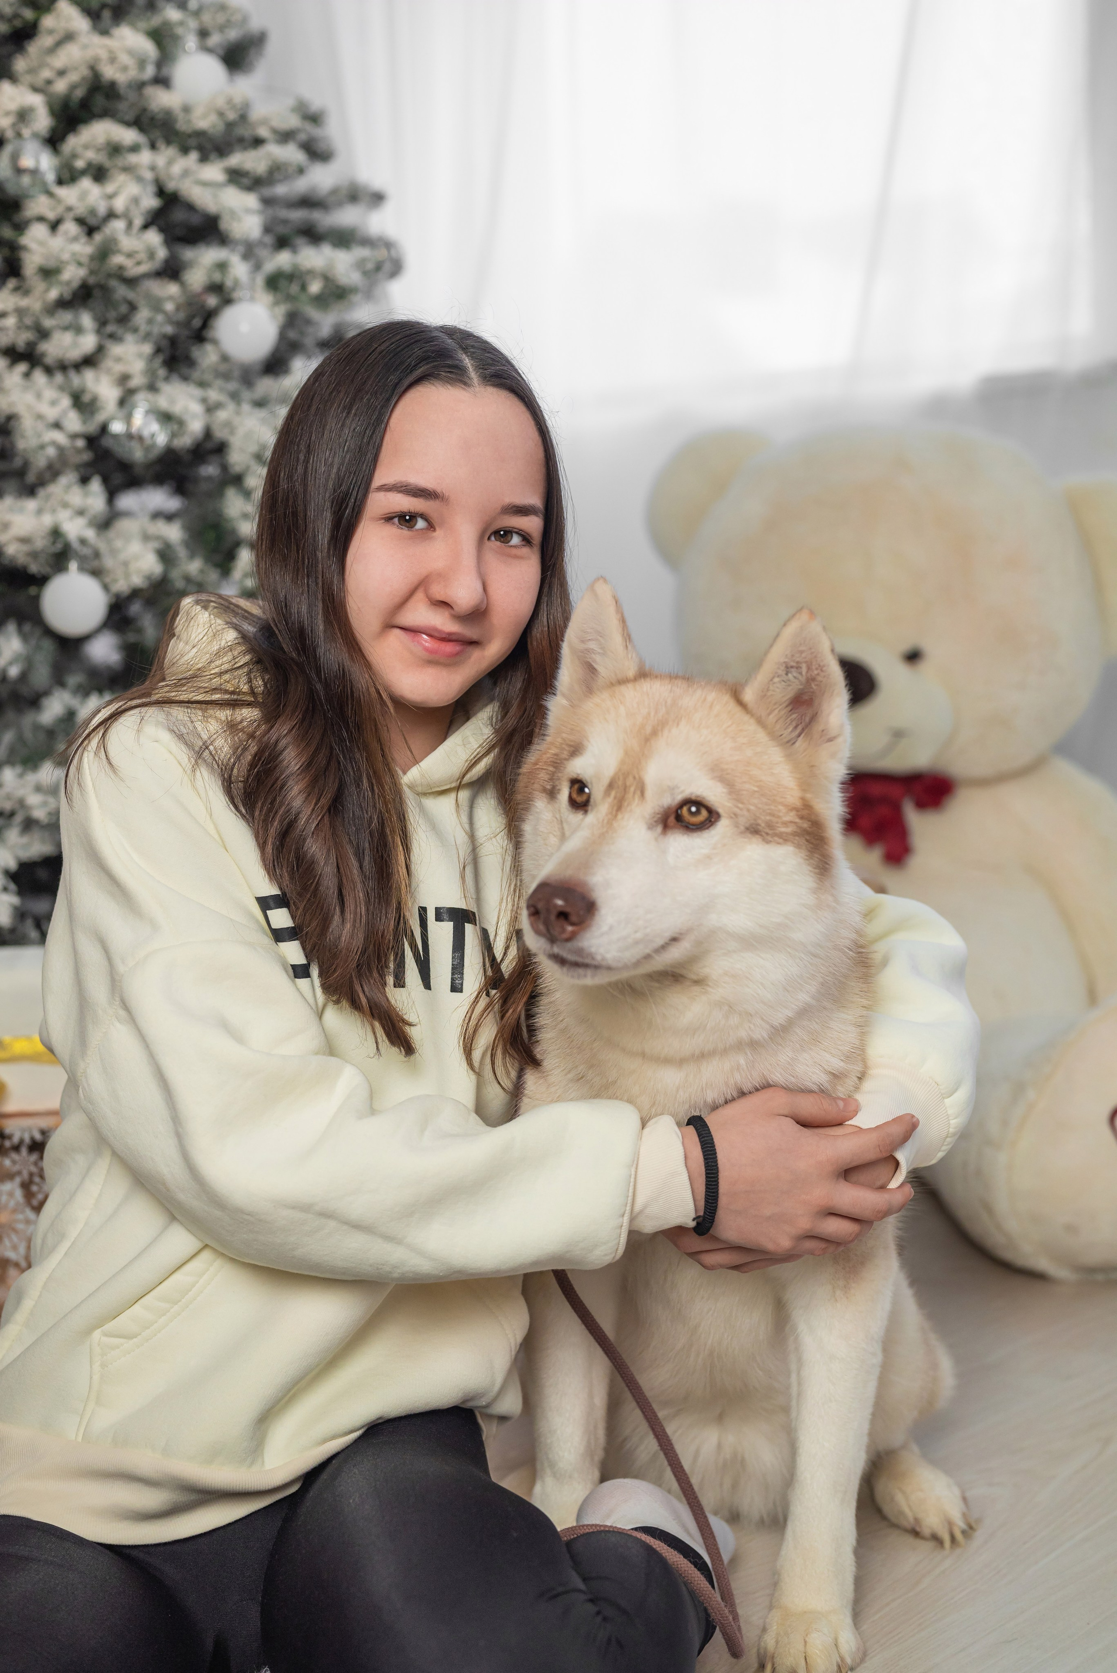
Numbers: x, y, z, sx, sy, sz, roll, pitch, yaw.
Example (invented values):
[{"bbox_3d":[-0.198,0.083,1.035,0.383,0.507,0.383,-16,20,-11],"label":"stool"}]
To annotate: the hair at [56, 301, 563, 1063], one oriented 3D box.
[{"bbox_3d":[-0.142,-0.092,1.455,0.290,0.460,0.250,2,2,-21],"label":"hair"}]

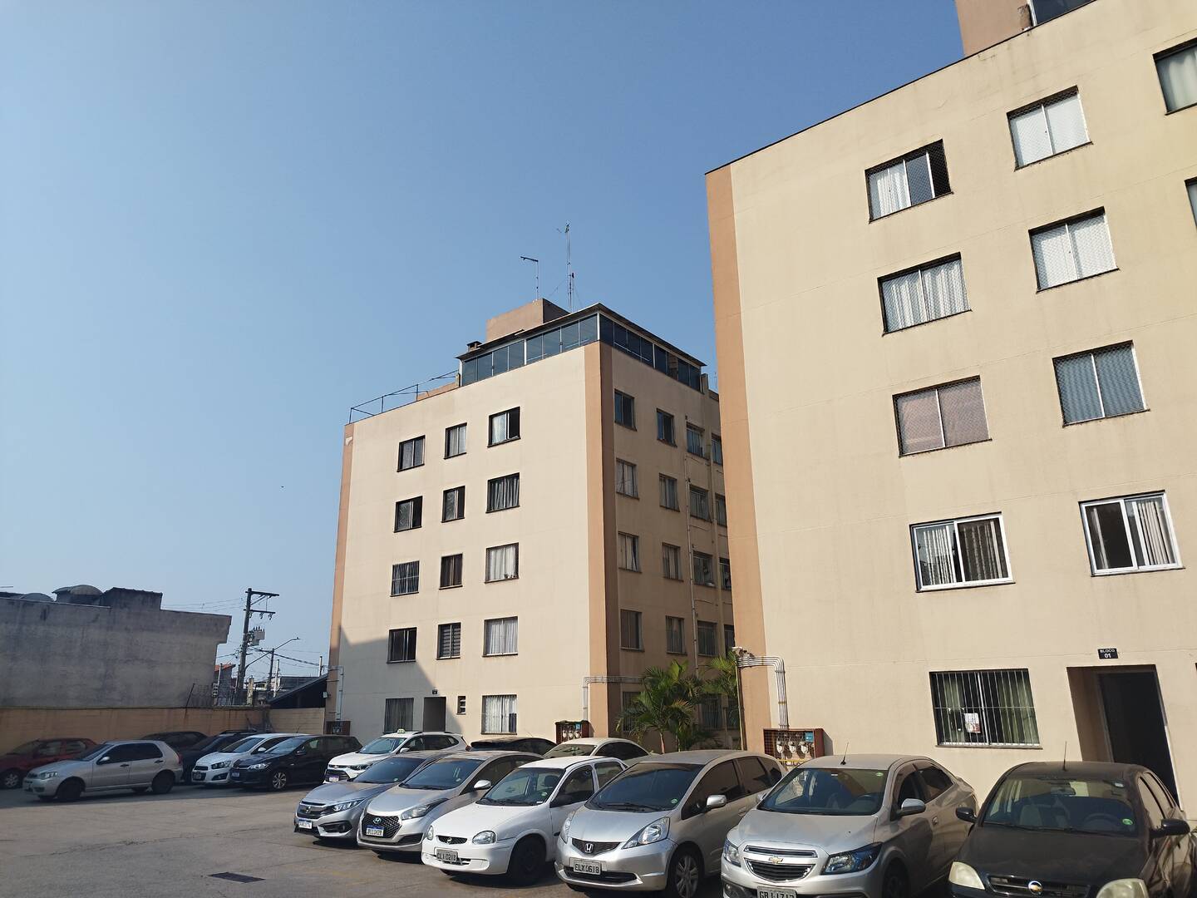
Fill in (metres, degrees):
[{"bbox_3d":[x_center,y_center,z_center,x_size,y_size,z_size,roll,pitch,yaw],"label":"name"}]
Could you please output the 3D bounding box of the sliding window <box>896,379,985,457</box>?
[{"bbox_3d":[6.388,-0.570,16.127,1.579,1.204,0.120,-14,-21,36],"label":"sliding window"}]

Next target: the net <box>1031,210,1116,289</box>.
[{"bbox_3d":[8.532,-3.586,15.582,1.235,1.243,0.080,-14,-22,36],"label":"net"}]

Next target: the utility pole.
[{"bbox_3d":[-21.559,13.891,54.154,0.700,10.064,2.300,-14,-21,36],"label":"utility pole"}]

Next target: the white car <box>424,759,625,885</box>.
[{"bbox_3d":[-0.615,5.132,12.257,1.610,1.400,4.030,-15,-22,37],"label":"white car"}]

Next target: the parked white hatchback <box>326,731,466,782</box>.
[{"bbox_3d":[-5.663,8.892,24.641,1.790,1.630,4.270,-14,-21,36],"label":"parked white hatchback"}]

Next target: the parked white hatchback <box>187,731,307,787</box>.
[{"bbox_3d":[-10.868,9.908,27.689,1.740,1.520,4.100,-13,-21,35],"label":"parked white hatchback"}]

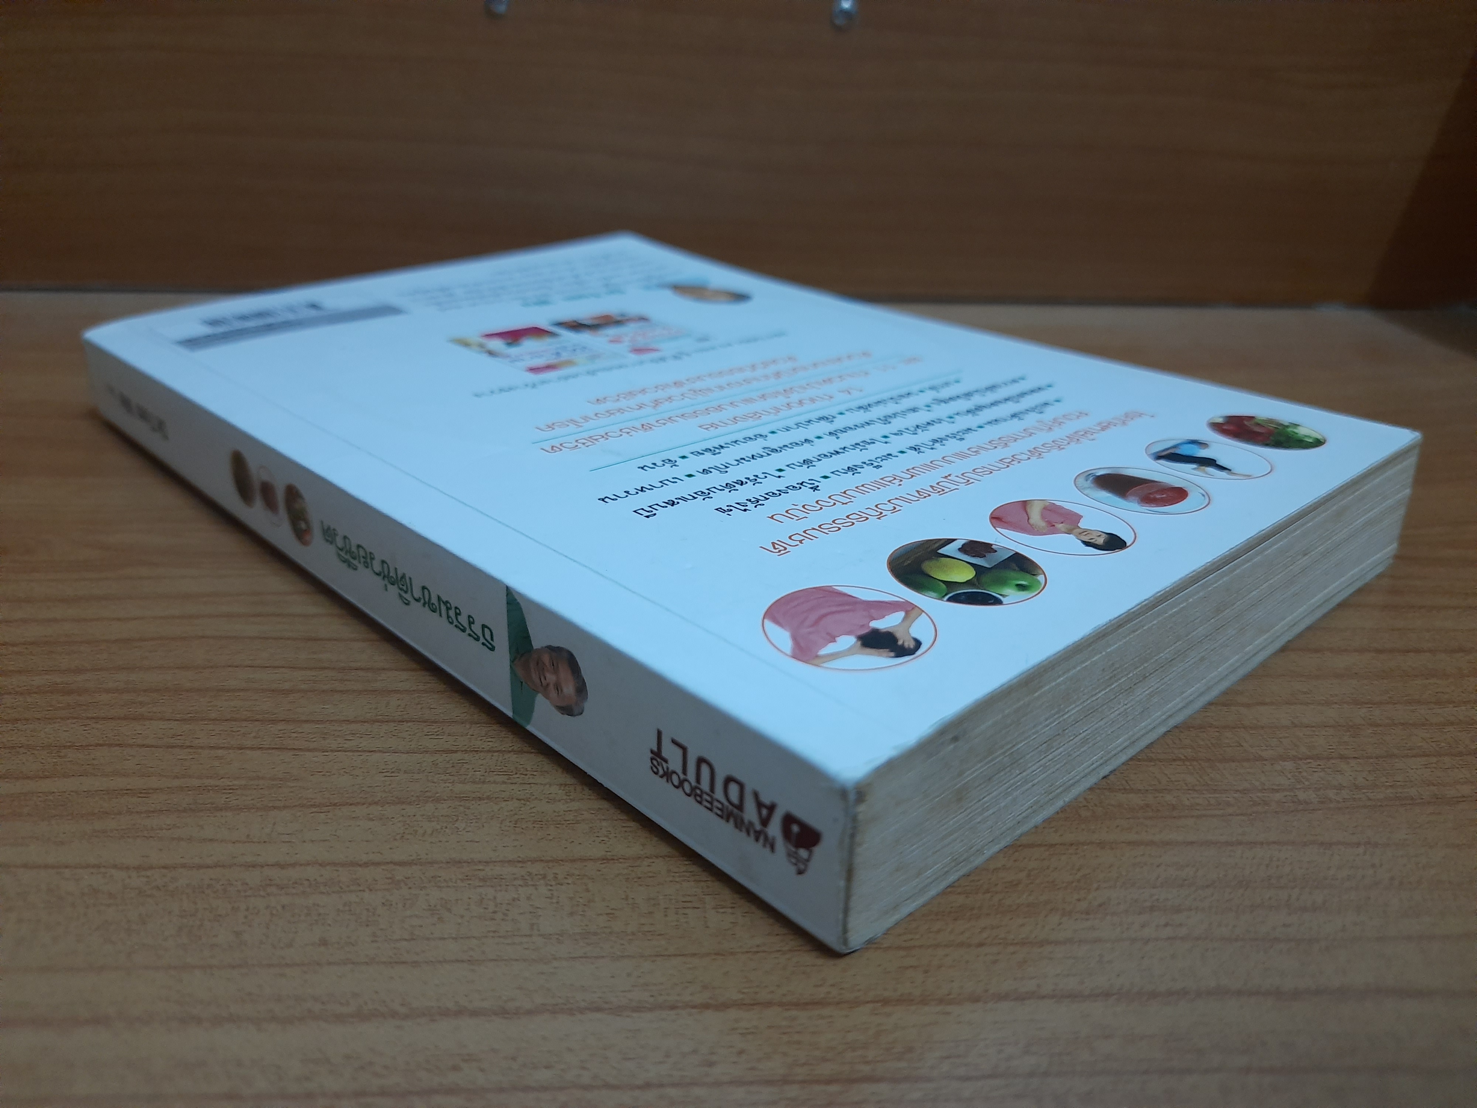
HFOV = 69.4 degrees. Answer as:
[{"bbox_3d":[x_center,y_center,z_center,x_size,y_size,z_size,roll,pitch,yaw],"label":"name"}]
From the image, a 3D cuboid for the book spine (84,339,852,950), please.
[{"bbox_3d":[-0.063,-0.008,0.172,0.014,0.019,0.225,-20,31,-40],"label":"book spine"}]

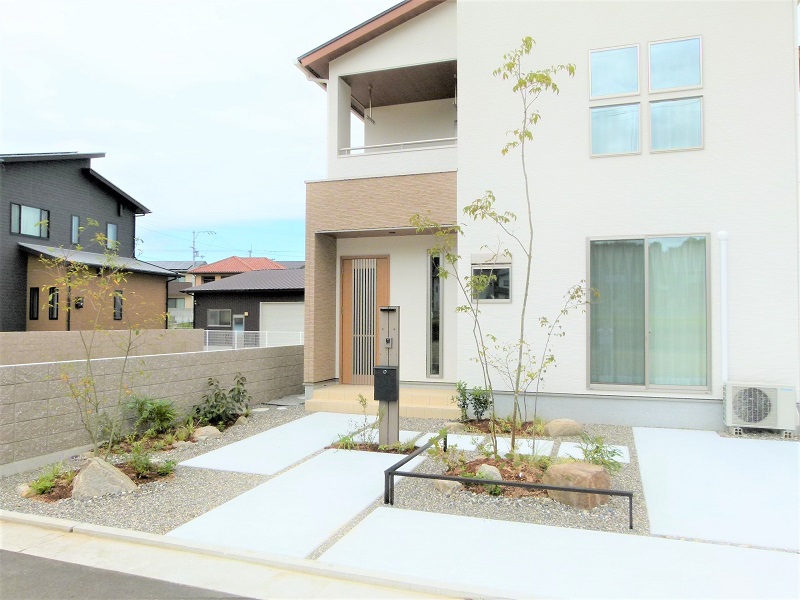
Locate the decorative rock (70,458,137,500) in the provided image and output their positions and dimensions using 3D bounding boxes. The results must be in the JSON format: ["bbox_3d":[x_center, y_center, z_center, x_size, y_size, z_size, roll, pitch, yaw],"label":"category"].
[{"bbox_3d":[-2.807,1.638,5.493,0.570,0.310,0.420,2,-2,-34],"label":"decorative rock"}]

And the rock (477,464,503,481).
[{"bbox_3d":[0.891,1.732,5.750,0.260,0.180,0.210,0,-2,18],"label":"rock"}]

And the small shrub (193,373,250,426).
[{"bbox_3d":[-2.710,1.504,8.925,0.750,0.760,0.660,0,-2,18],"label":"small shrub"}]

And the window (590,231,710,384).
[{"bbox_3d":[3.550,0.194,8.298,1.650,2.250,0.110,0,-2,18],"label":"window"}]

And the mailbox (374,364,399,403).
[{"bbox_3d":[-0.152,1.033,7.097,0.290,0.400,0.140,0,-2,18],"label":"mailbox"}]

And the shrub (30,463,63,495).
[{"bbox_3d":[-3.272,1.652,5.347,0.300,0.250,0.280,1,-2,-31],"label":"shrub"}]

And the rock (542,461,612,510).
[{"bbox_3d":[1.578,1.626,5.162,0.400,0.310,0.490,2,-3,-40],"label":"rock"}]

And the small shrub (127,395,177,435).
[{"bbox_3d":[-3.262,1.503,7.584,0.660,0.520,0.560,1,-2,-23],"label":"small shrub"}]

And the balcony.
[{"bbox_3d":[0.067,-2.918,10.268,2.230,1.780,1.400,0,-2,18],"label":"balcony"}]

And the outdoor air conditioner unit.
[{"bbox_3d":[4.681,1.411,7.551,0.790,0.600,0.300,0,-2,18],"label":"outdoor air conditioner unit"}]

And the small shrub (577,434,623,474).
[{"bbox_3d":[2.015,1.589,5.811,0.450,0.440,0.420,0,-2,18],"label":"small shrub"}]

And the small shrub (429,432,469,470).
[{"bbox_3d":[0.502,1.568,5.979,0.430,0.400,0.380,0,-2,5],"label":"small shrub"}]

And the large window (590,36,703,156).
[{"bbox_3d":[3.567,-2.939,8.401,1.540,1.640,0.120,0,-2,18],"label":"large window"}]

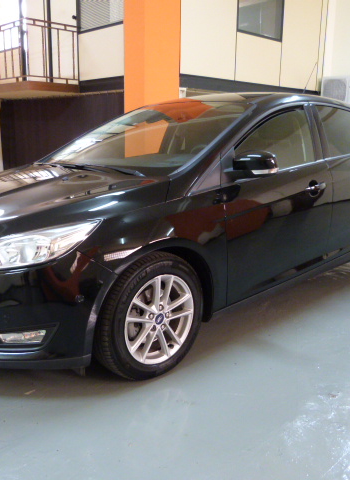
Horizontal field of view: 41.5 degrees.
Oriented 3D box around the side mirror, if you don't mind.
[{"bbox_3d":[0.402,-0.386,2.329,0.155,0.135,0.215,-11,18,-43],"label":"side mirror"}]

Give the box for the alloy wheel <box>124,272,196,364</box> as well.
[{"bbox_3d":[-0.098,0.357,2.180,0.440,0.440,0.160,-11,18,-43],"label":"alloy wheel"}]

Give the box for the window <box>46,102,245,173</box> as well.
[{"bbox_3d":[-0.245,-0.657,2.916,1.380,0.150,0.930,14,44,45],"label":"window"}]

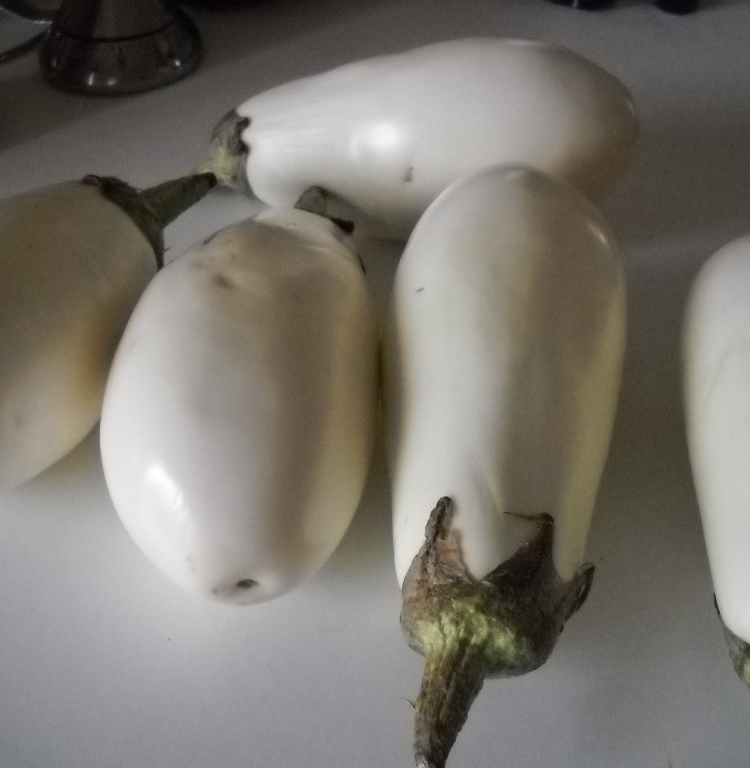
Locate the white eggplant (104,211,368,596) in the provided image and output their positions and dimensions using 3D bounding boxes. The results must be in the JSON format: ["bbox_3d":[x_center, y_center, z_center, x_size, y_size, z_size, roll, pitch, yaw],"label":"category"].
[{"bbox_3d":[-0.037,-0.006,0.359,0.083,0.083,0.166,3,43,1],"label":"white eggplant"}]

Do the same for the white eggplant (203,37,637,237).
[{"bbox_3d":[0.019,-0.099,0.463,0.181,0.080,0.080,-4,43,-5],"label":"white eggplant"}]

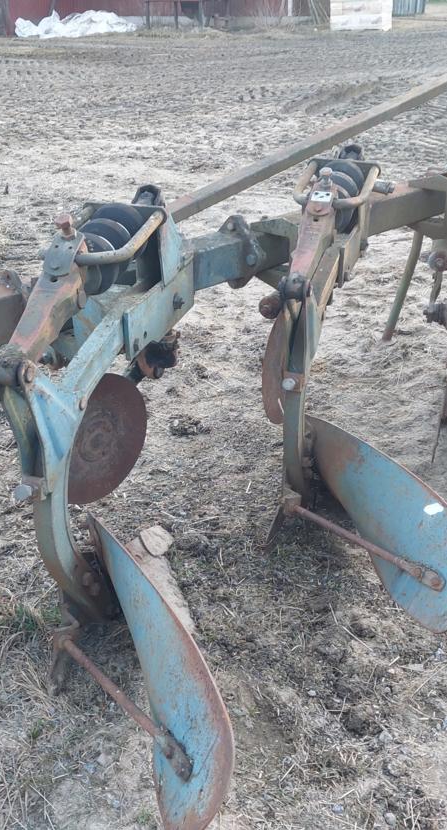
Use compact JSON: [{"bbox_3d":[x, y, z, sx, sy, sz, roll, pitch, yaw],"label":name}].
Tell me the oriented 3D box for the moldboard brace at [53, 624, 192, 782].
[{"bbox_3d":[-0.228,0.596,1.838,0.045,0.055,0.614,-17,22,-29],"label":"moldboard brace"}]

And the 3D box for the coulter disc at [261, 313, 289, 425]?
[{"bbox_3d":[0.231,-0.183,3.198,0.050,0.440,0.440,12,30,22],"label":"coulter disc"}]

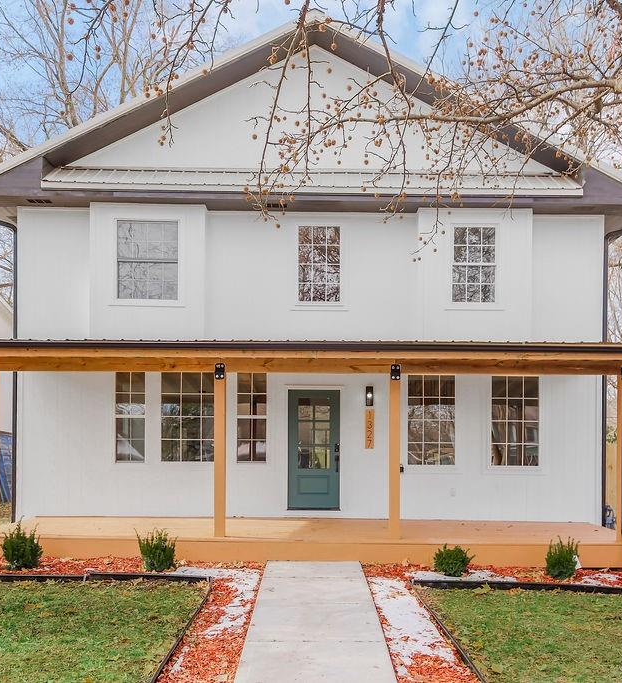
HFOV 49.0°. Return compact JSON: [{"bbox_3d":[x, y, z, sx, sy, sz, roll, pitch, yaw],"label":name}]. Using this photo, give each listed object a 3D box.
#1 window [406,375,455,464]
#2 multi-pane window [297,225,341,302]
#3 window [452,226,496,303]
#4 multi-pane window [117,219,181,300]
[{"bbox_3d":[2.012,1.319,11.400,0.802,1.536,0.100,0,-1,0],"label":"window"},{"bbox_3d":[0.142,-1.298,11.400,0.735,1.311,0.100,0,-1,0],"label":"multi-pane window"},{"bbox_3d":[2.663,-1.256,11.170,0.728,1.252,0.100,0,-1,0],"label":"window"},{"bbox_3d":[-2.659,-1.325,11.170,1.014,1.309,0.100,0,-1,0],"label":"multi-pane window"}]

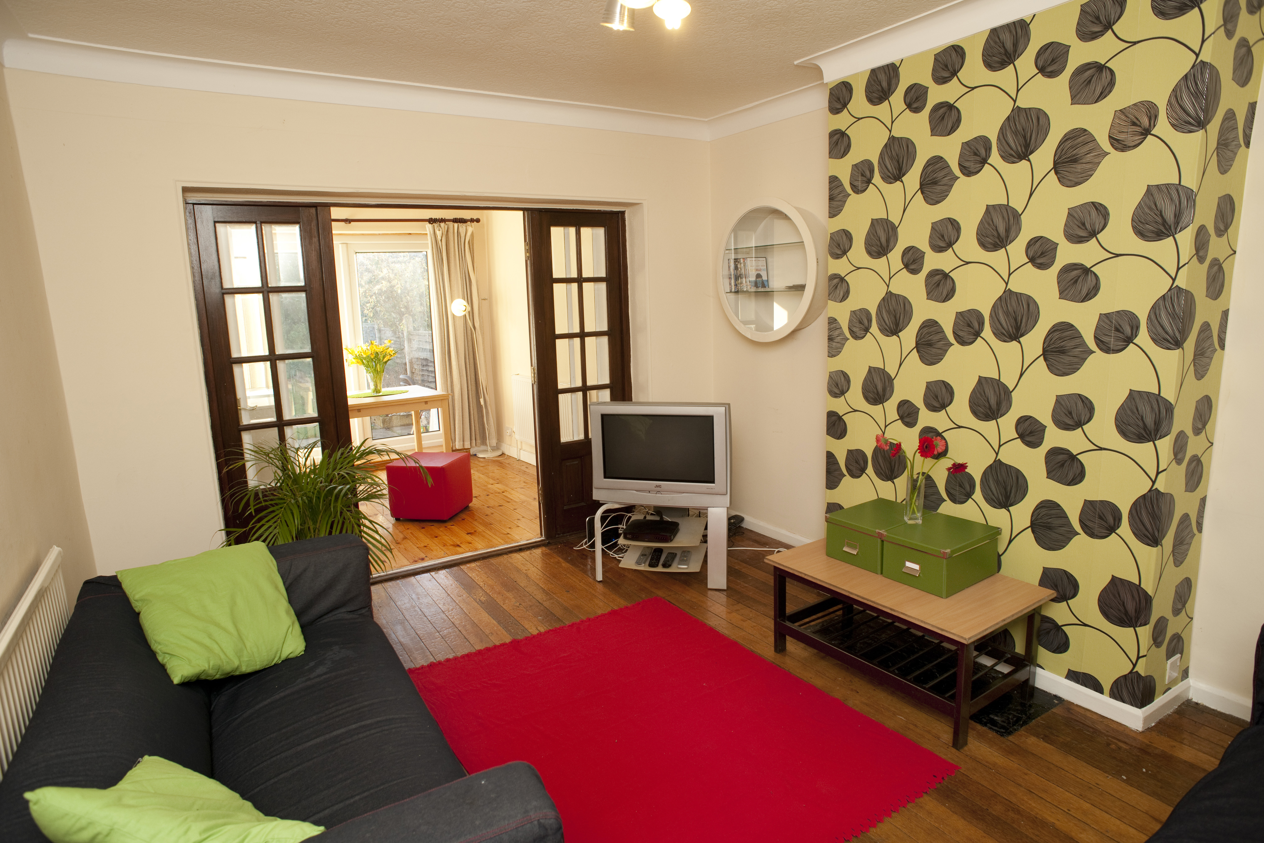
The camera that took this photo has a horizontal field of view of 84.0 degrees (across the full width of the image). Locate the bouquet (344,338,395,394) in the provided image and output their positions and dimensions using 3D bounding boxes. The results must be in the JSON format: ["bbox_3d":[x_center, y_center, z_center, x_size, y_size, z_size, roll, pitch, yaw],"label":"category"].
[{"bbox_3d":[-2.217,-0.462,5.952,0.380,0.460,0.360,-9,12,-31],"label":"bouquet"}]

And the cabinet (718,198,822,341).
[{"bbox_3d":[0.803,-0.832,3.890,0.205,0.775,0.775,-8,12,-31],"label":"cabinet"}]

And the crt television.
[{"bbox_3d":[0.196,0.126,3.813,0.730,0.524,0.490,0,11,15],"label":"crt television"}]

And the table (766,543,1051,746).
[{"bbox_3d":[1.039,0.786,2.746,0.545,0.405,0.890,-9,12,-31],"label":"table"}]

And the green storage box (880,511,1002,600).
[{"bbox_3d":[1.187,0.504,2.703,0.366,0.178,0.268,-9,13,-34],"label":"green storage box"}]

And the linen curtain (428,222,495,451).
[{"bbox_3d":[-1.575,-0.769,6.487,0.480,2.060,0.150,-9,12,-31],"label":"linen curtain"}]

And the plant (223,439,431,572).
[{"bbox_3d":[-1.337,0.527,3.180,0.860,0.930,0.820,-8,12,-31],"label":"plant"}]

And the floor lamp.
[{"bbox_3d":[-1.480,-0.405,6.692,0.400,1.500,0.270,-8,12,-31],"label":"floor lamp"}]

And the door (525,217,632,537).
[{"bbox_3d":[-0.302,-0.296,4.485,0.689,2.000,0.080,-9,12,-31],"label":"door"}]

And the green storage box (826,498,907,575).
[{"bbox_3d":[1.033,0.469,2.920,0.366,0.178,0.268,-9,13,-34],"label":"green storage box"}]

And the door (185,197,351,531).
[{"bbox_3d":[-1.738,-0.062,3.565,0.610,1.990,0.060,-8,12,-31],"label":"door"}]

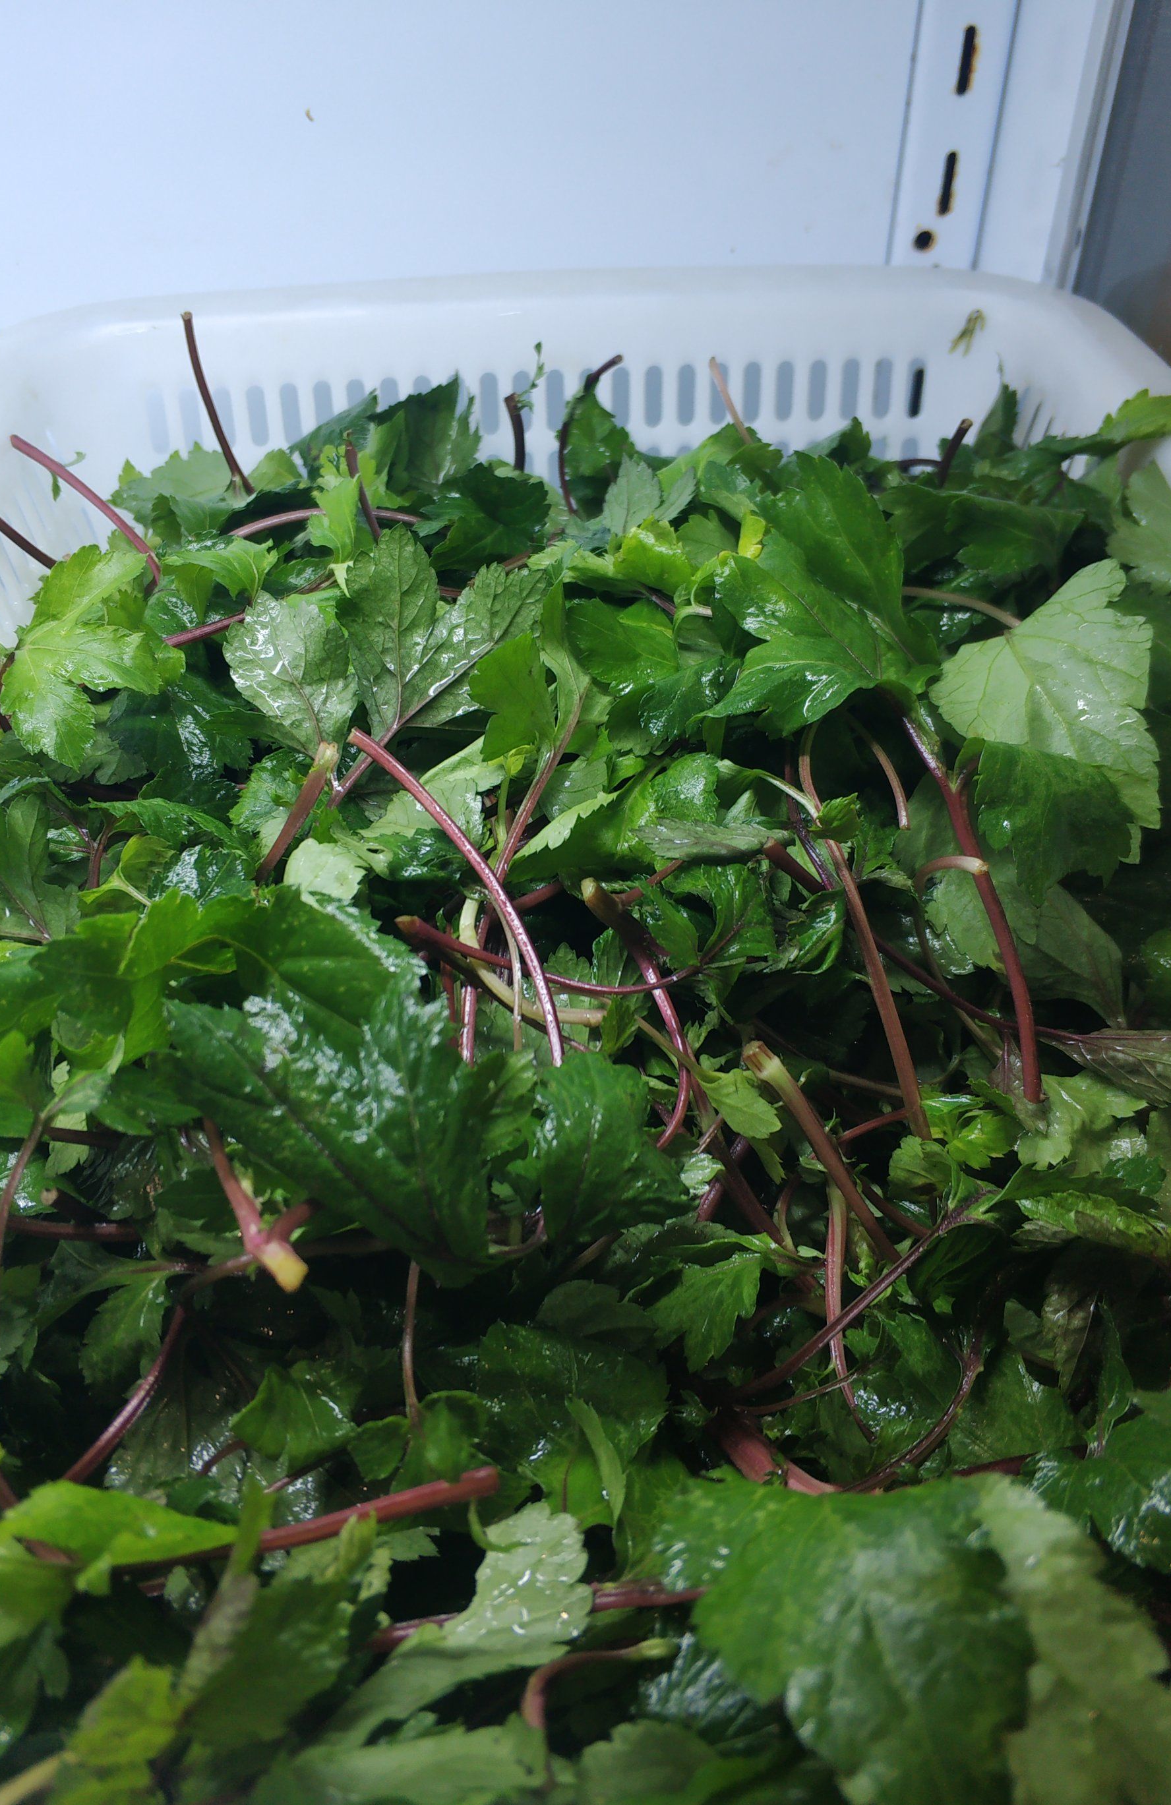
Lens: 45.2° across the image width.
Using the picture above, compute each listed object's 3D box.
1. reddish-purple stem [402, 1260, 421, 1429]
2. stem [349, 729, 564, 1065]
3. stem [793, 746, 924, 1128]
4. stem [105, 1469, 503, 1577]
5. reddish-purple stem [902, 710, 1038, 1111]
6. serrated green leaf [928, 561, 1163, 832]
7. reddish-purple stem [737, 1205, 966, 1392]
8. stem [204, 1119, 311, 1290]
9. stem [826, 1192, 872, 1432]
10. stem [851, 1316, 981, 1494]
[{"bbox_3d":[-0.041,0.103,0.331,0.005,0.005,0.039,11,56,-25],"label":"reddish-purple stem"},{"bbox_3d":[-0.034,-0.006,0.400,0.015,0.005,0.121,-29,67,-12],"label":"stem"},{"bbox_3d":[0.078,0.004,0.408,0.006,0.011,0.145,-20,48,13],"label":"stem"},{"bbox_3d":[-0.052,0.116,0.262,0.073,0.005,0.008,-12,1,-4],"label":"stem"},{"bbox_3d":[0.114,-0.007,0.414,0.008,0.016,0.141,1,53,-12],"label":"reddish-purple stem"},{"bbox_3d":[0.164,-0.062,0.457,0.083,0.027,0.085,-34,70,-7],"label":"serrated green leaf"},{"bbox_3d":[0.064,0.094,0.333,0.073,0.005,0.006,-35,31,-15],"label":"reddish-purple stem"},{"bbox_3d":[-0.082,0.070,0.334,0.013,0.006,0.061,-45,41,0],"label":"stem"},{"bbox_3d":[0.064,0.099,0.350,0.012,0.005,0.062,26,45,-30],"label":"stem"},{"bbox_3d":[0.082,0.121,0.335,0.009,0.005,0.054,35,57,27],"label":"stem"}]

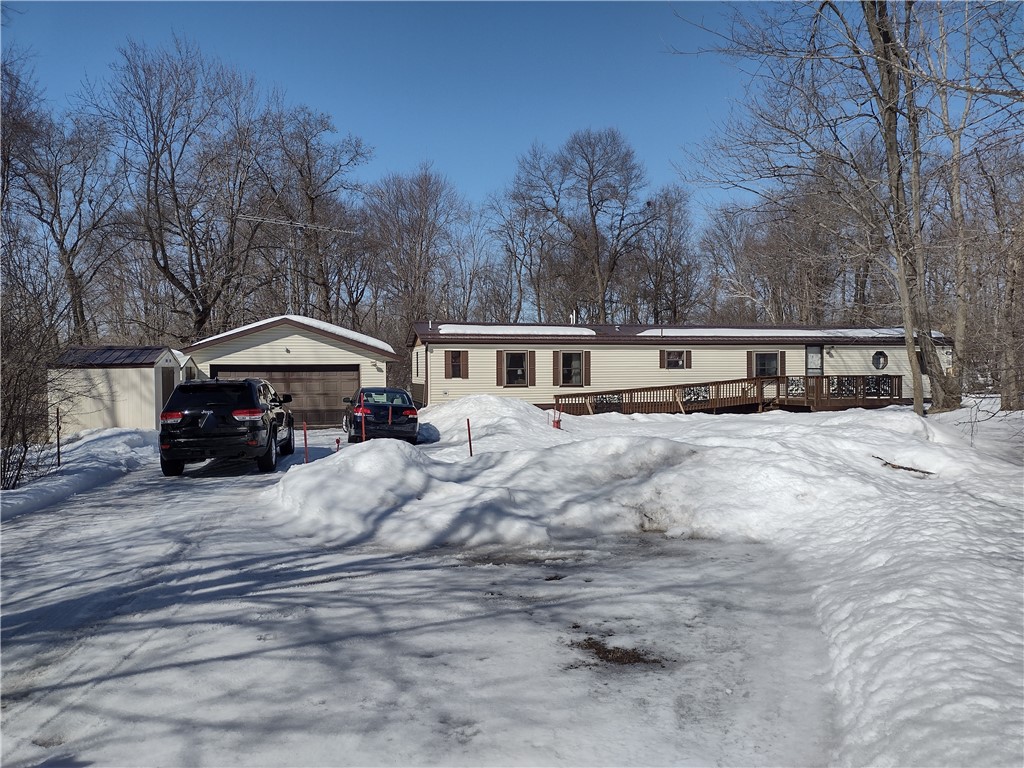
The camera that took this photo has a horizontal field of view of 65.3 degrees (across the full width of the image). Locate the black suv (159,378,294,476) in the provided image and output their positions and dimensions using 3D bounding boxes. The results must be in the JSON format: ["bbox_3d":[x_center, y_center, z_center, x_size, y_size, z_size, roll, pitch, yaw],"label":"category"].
[{"bbox_3d":[-5.730,0.809,16.624,1.940,1.770,4.820,0,1,-9],"label":"black suv"}]

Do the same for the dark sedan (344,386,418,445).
[{"bbox_3d":[-3.855,0.854,23.275,1.840,1.490,4.750,-1,1,-13],"label":"dark sedan"}]

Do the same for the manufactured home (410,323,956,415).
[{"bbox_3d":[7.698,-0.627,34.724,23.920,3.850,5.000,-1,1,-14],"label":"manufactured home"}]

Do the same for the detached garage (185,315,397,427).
[{"bbox_3d":[-8.610,-0.421,30.814,7.800,3.800,7.300,-1,1,-14],"label":"detached garage"}]

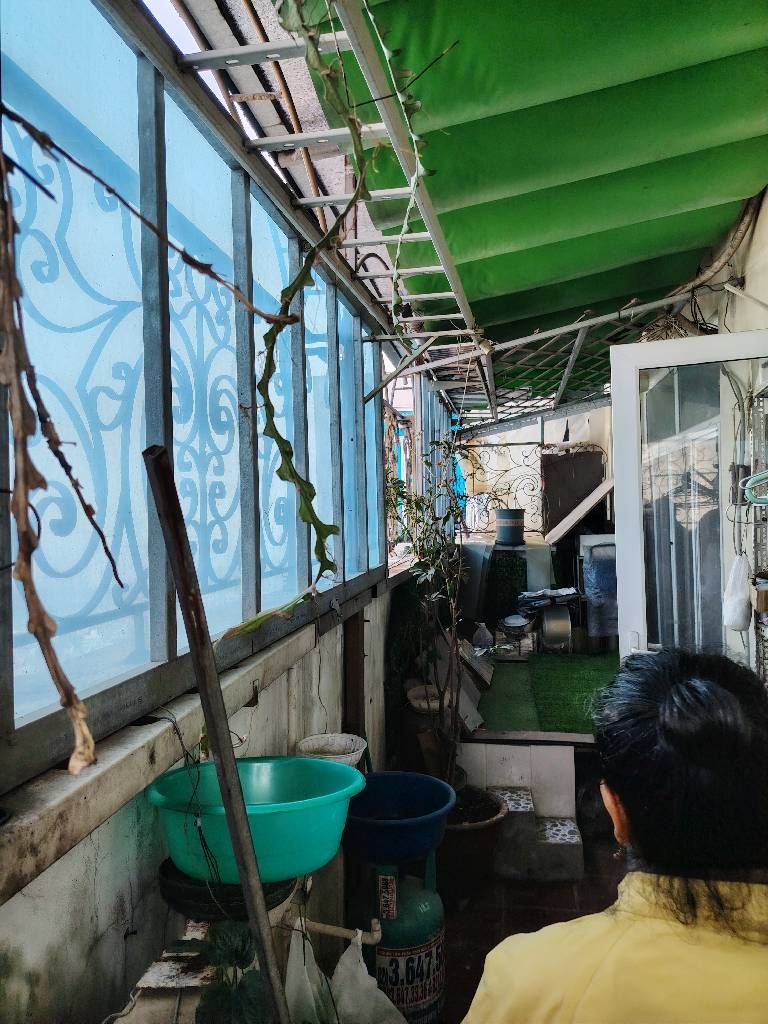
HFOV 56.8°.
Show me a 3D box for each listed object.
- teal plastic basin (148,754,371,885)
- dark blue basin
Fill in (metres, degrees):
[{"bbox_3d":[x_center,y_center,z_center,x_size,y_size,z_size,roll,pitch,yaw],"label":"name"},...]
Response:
[{"bbox_3d":[-0.275,0.674,1.558,0.467,0.170,0.467,0,-8,0],"label":"teal plastic basin"},{"bbox_3d":[0.037,1.083,2.500,0.432,0.176,0.432,0,0,0],"label":"dark blue basin"}]

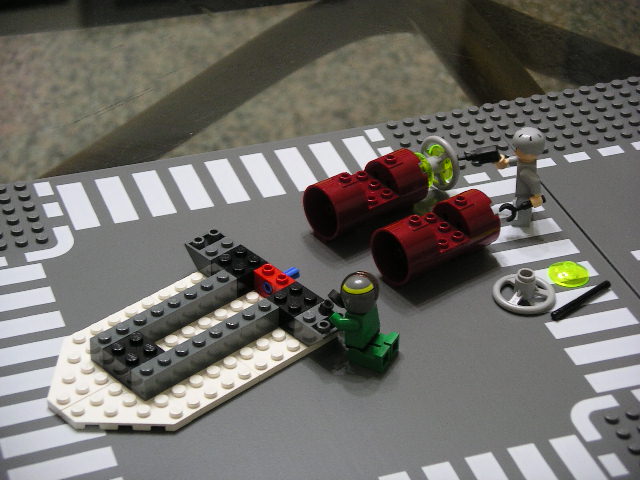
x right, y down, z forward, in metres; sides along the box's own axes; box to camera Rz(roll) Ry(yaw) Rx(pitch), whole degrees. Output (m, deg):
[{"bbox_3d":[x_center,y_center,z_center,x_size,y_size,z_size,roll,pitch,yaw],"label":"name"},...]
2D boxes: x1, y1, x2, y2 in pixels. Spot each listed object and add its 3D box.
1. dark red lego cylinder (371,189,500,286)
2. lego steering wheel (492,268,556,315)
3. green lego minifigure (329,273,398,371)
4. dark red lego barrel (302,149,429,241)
[{"bbox_3d":[0.046,-0.001,0.716,0.048,0.025,0.024,-24,43,-32],"label":"dark red lego cylinder"},{"bbox_3d":[0.080,0.017,0.703,0.024,0.011,0.024,2,35,-1],"label":"lego steering wheel"},{"bbox_3d":[0.015,0.028,0.664,0.025,0.035,0.020,16,38,18],"label":"green lego minifigure"},{"bbox_3d":[0.019,-0.019,0.738,0.048,0.025,0.024,-23,43,-32],"label":"dark red lego barrel"}]

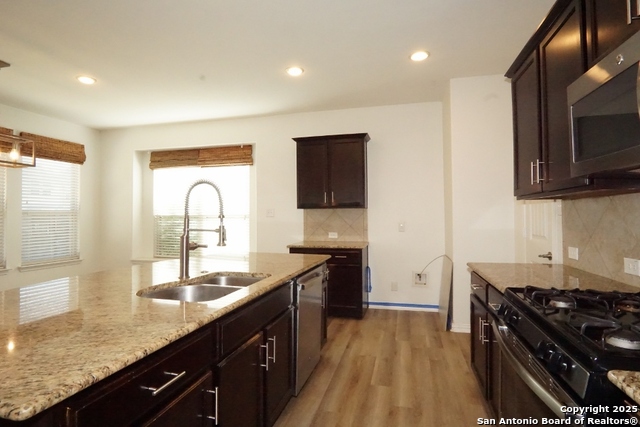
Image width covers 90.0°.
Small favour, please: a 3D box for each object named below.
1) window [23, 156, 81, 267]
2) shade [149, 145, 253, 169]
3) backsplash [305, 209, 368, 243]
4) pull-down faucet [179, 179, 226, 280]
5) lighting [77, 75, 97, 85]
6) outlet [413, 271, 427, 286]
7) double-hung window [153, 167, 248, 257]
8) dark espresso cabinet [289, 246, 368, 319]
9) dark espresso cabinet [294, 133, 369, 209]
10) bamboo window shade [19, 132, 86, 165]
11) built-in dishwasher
[{"bbox_3d":[-4.110,-0.073,4.941,0.088,1.666,0.833,0,-1,15],"label":"window"},{"bbox_3d":[-1.985,-0.903,5.271,1.931,0.309,0.088,0,-1,15],"label":"shade"},{"bbox_3d":[0.217,0.168,4.484,0.921,0.463,0.015,0,-1,15],"label":"backsplash"},{"bbox_3d":[-0.699,0.093,1.878,0.274,0.578,0.108,-1,-1,23],"label":"pull-down faucet"},{"bbox_3d":[-2.568,-1.468,3.521,0.186,0.029,0.186,0,-1,15],"label":"lighting"},{"bbox_3d":[1.313,0.865,4.188,0.191,0.201,0.034,0,-1,15],"label":"outlet"},{"bbox_3d":[-2.004,-0.052,5.340,1.862,1.627,0.088,0,-1,15],"label":"double-hung window"},{"bbox_3d":[0.147,0.857,4.195,0.916,0.877,0.598,0,-1,15],"label":"dark espresso cabinet"},{"bbox_3d":[0.165,-0.533,4.334,1.000,0.956,0.343,0,-1,15],"label":"dark espresso cabinet"},{"bbox_3d":[-4.027,-0.956,4.865,0.088,0.333,0.892,0,-1,15],"label":"bamboo window shade"},{"bbox_3d":[-0.345,0.819,2.481,0.598,0.818,0.617,0,-1,15],"label":"built-in dishwasher"}]

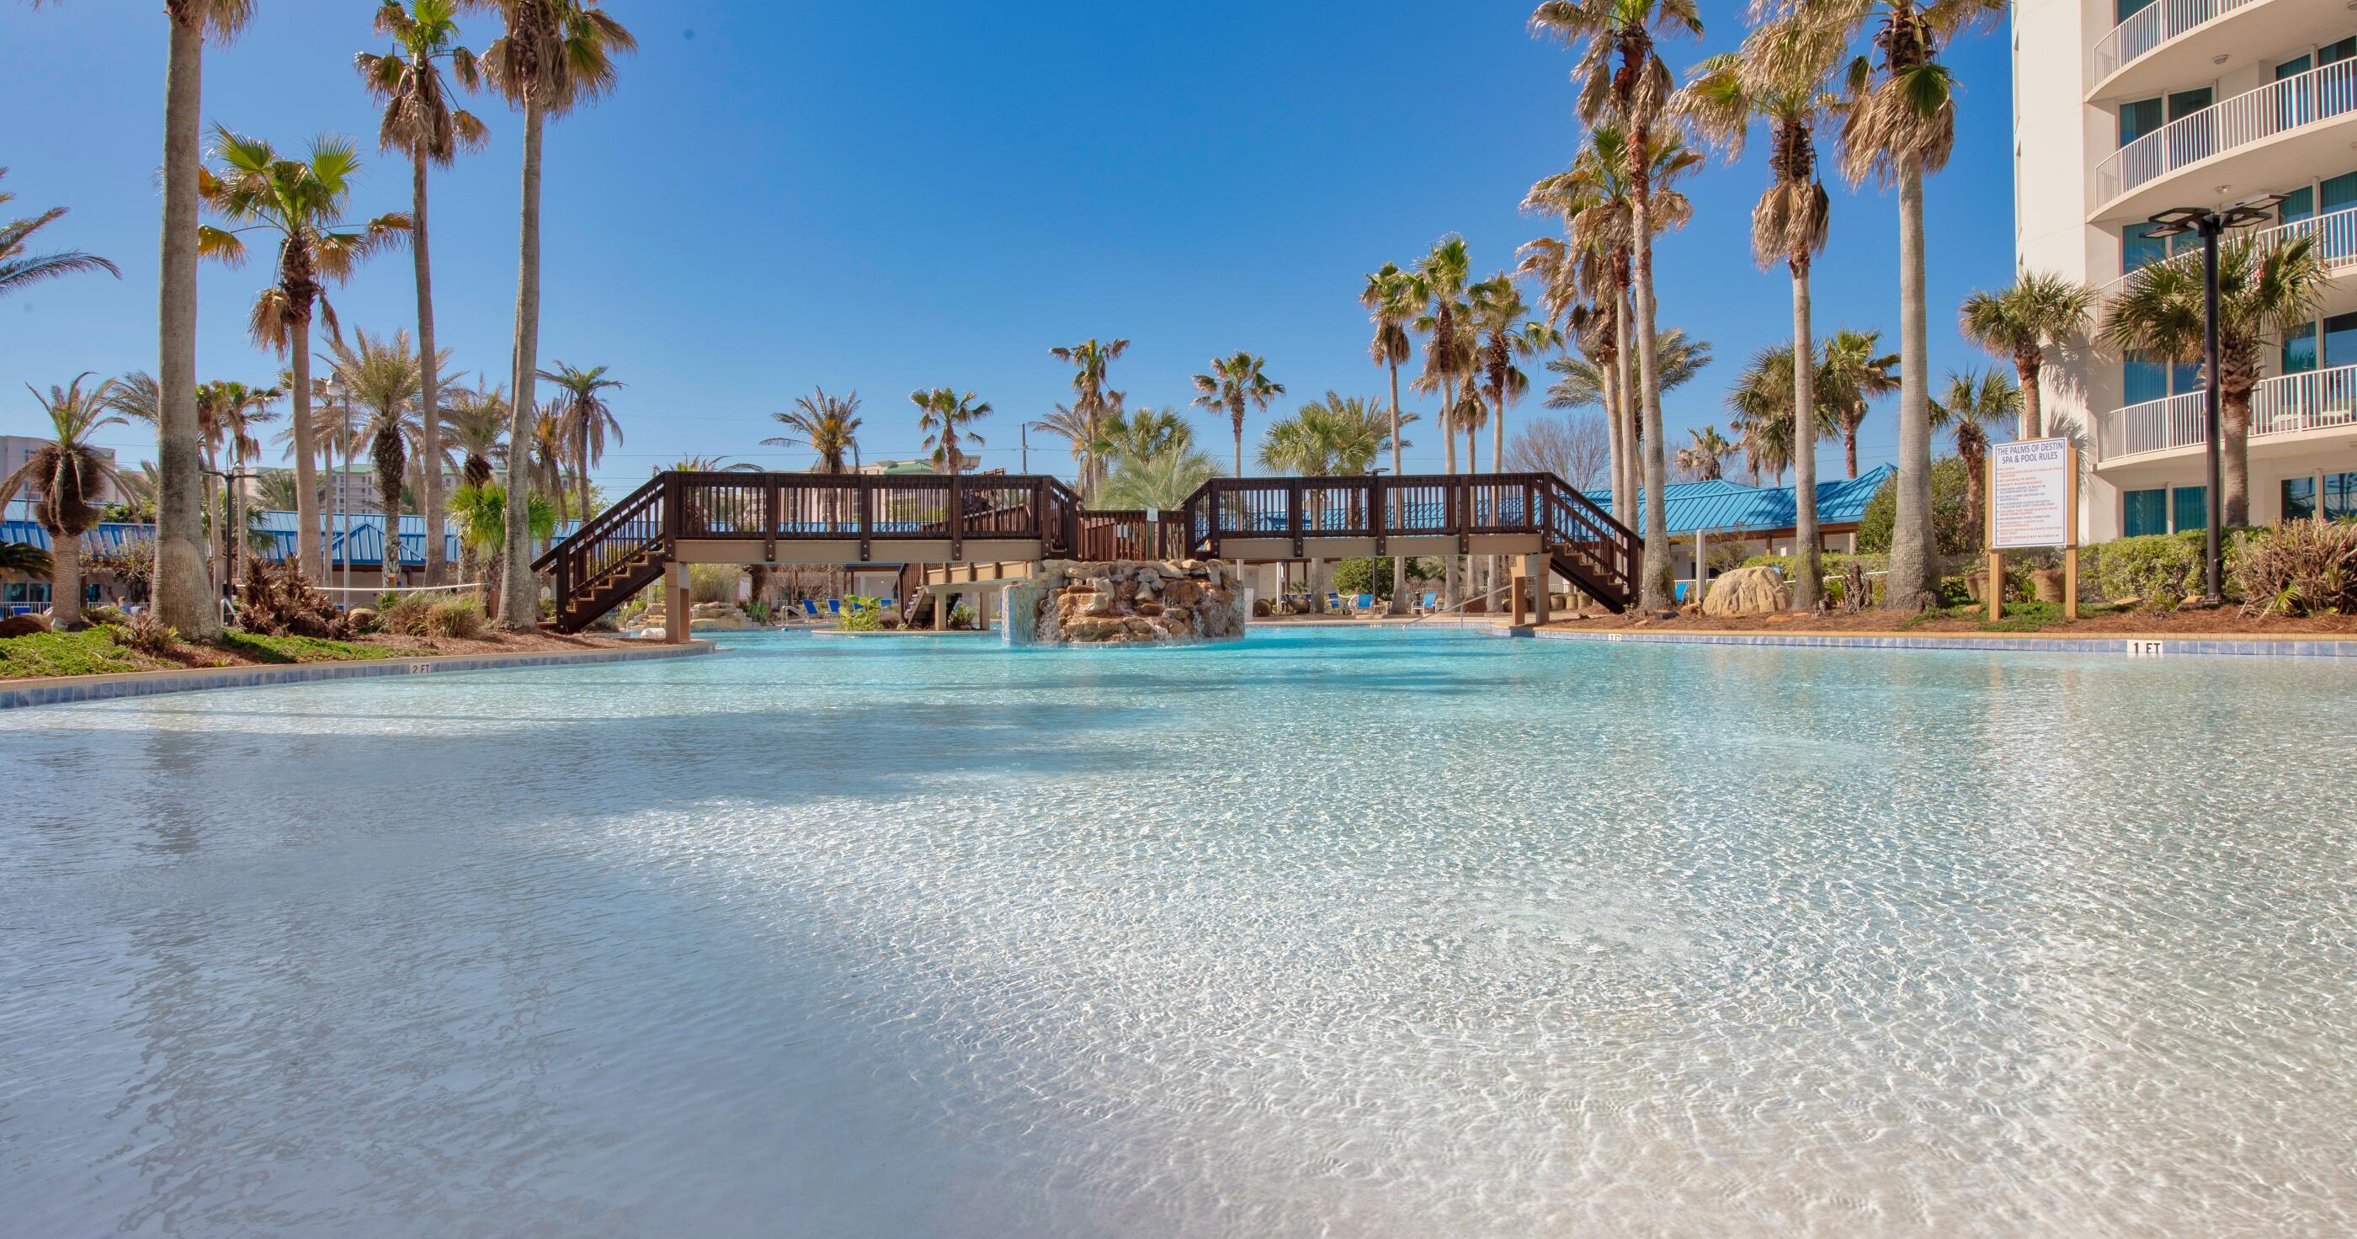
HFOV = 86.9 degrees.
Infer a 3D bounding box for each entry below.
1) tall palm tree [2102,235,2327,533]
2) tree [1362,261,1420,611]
[{"bbox_3d":[15.793,-3.039,19.000,3.400,5.684,3.200,-1,0,0],"label":"tall palm tree"},{"bbox_3d":[6.928,-5.909,40.000,2.200,11.286,2.200,-1,0,0],"label":"tree"}]

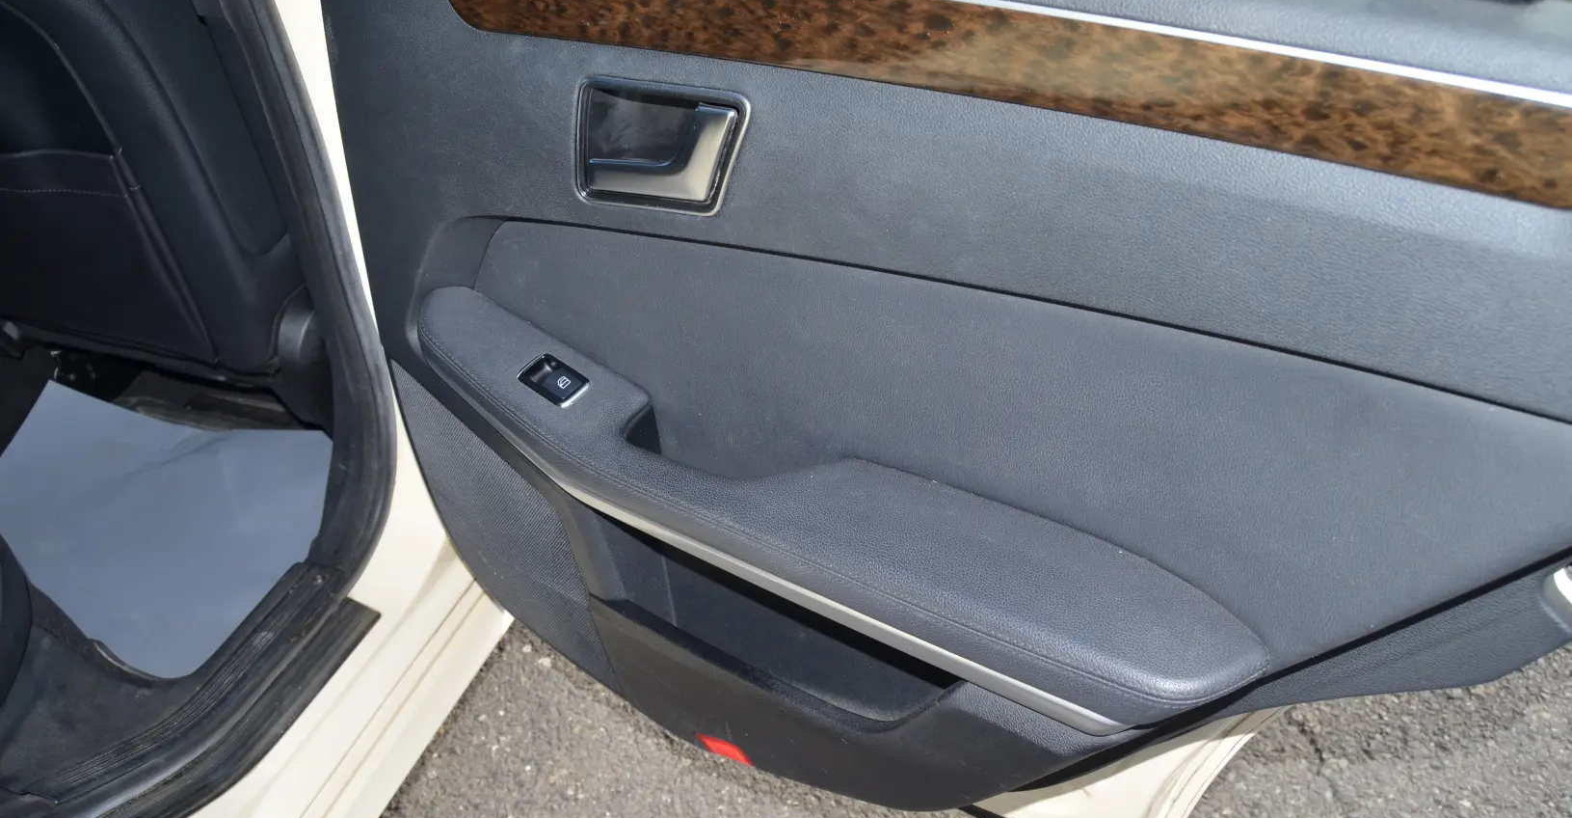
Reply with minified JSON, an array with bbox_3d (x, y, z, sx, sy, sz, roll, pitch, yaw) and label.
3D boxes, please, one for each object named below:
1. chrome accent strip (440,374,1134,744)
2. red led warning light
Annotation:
[{"bbox_3d":[-0.043,0.086,0.853,0.563,0.041,0.057,20,40,24],"label":"chrome accent strip"},{"bbox_3d":[-0.049,0.266,0.959,0.049,0.023,0.016,20,40,24],"label":"red led warning light"}]

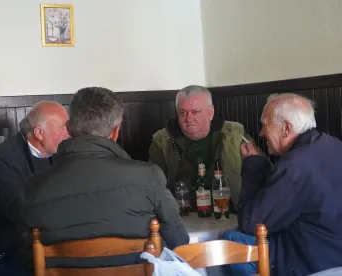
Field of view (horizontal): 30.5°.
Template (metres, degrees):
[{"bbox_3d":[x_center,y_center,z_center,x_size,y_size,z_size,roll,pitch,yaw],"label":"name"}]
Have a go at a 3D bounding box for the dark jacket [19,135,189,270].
[{"bbox_3d":[-0.226,0.306,2.179,0.570,0.640,0.460,-2,2,11],"label":"dark jacket"}]

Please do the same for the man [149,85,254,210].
[{"bbox_3d":[0.163,0.391,2.992,0.560,1.280,0.700,-2,2,6],"label":"man"}]

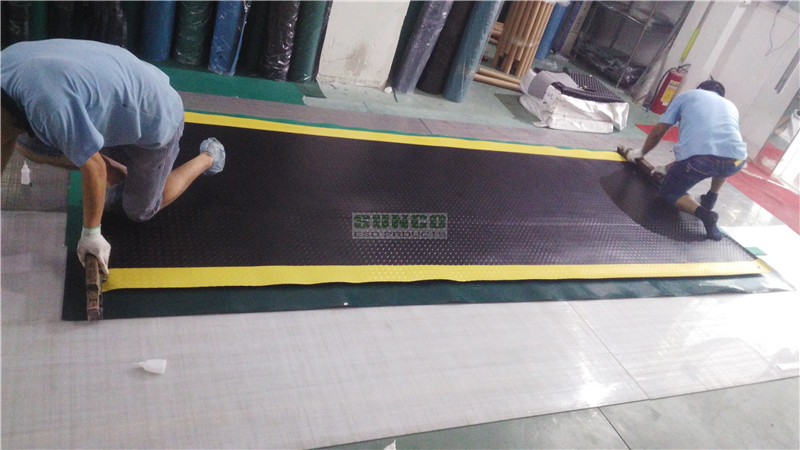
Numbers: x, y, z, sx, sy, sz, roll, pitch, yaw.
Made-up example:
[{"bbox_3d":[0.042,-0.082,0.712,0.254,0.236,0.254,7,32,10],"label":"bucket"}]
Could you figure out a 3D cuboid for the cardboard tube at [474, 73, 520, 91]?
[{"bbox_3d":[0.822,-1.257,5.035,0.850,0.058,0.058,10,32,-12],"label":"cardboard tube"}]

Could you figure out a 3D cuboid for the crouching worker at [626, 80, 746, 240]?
[{"bbox_3d":[1.970,-0.478,3.713,0.580,0.730,0.940,11,31,-10],"label":"crouching worker"}]

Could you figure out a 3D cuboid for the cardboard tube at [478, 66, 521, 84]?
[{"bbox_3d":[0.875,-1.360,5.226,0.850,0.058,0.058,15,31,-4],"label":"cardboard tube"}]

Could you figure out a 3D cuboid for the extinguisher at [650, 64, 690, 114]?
[{"bbox_3d":[2.700,-1.366,5.722,0.190,0.500,0.160,18,31,0],"label":"extinguisher"}]

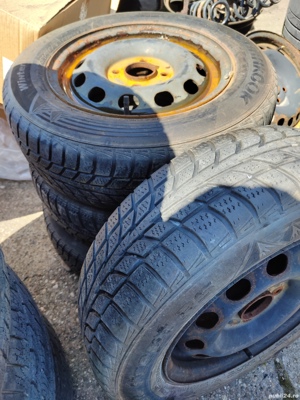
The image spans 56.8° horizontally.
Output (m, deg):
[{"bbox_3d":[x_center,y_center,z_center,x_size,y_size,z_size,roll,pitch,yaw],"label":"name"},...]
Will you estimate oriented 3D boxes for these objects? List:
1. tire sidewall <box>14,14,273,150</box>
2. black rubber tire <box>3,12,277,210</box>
[{"bbox_3d":[-0.021,-0.287,0.613,0.565,0.050,0.565,0,54,0],"label":"tire sidewall"},{"bbox_3d":[-0.021,-0.242,0.674,0.590,0.192,0.590,0,54,0],"label":"black rubber tire"}]

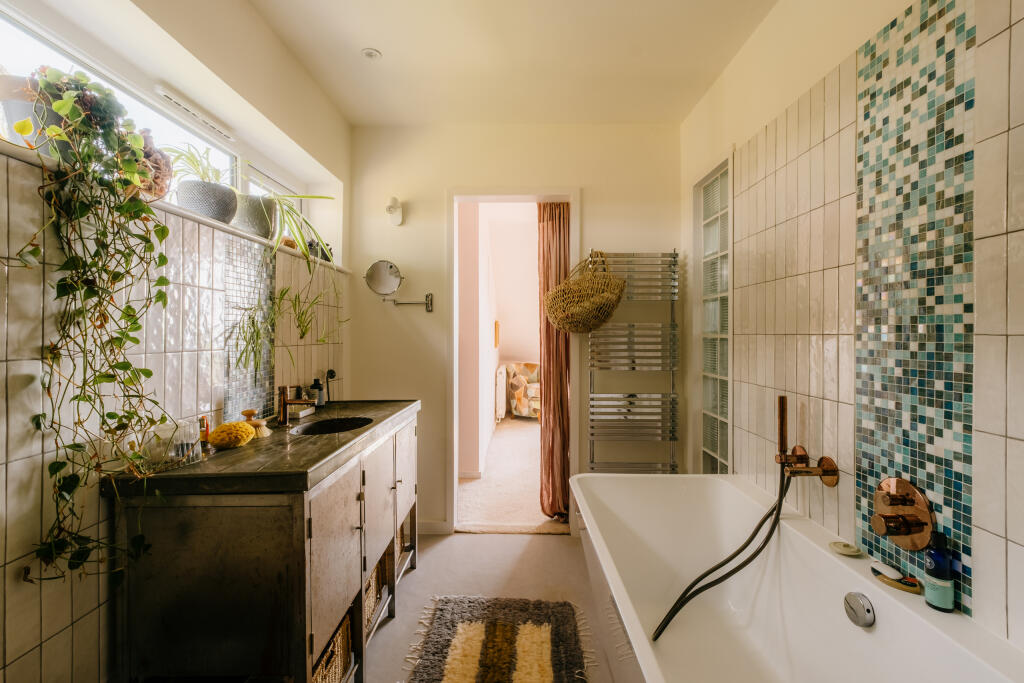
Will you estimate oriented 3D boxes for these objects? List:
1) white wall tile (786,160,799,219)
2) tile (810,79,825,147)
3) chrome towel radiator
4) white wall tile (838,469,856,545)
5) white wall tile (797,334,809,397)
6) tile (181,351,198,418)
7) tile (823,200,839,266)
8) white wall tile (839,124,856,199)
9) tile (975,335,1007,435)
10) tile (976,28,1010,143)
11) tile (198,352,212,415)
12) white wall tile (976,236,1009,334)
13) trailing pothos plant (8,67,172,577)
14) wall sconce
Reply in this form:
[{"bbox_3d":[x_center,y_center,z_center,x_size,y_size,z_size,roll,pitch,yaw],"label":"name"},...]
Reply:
[{"bbox_3d":[0.984,-0.528,1.490,0.010,0.200,0.060,0,0,0],"label":"white wall tile"},{"bbox_3d":[1.017,-0.748,1.403,0.010,0.204,0.062,0,1,0],"label":"tile"},{"bbox_3d":[0.703,0.205,2.490,0.510,1.460,0.090,0,1,0],"label":"chrome towel radiator"},{"bbox_3d":[0.979,0.485,1.249,0.010,0.200,0.060,0,0,0],"label":"white wall tile"},{"bbox_3d":[1.017,0.081,1.478,0.010,0.204,0.062,0,1,0],"label":"white wall tile"},{"bbox_3d":[-1.000,0.131,1.321,0.010,0.203,0.062,0,1,1],"label":"tile"},{"bbox_3d":[0.998,-0.331,1.328,0.010,0.203,0.062,0,1,1],"label":"tile"},{"bbox_3d":[0.998,-0.531,1.261,0.010,0.202,0.062,0,1,0],"label":"white wall tile"},{"bbox_3d":[0.989,0.088,0.878,0.009,0.202,0.058,0,0,0],"label":"tile"},{"bbox_3d":[0.994,-0.524,0.880,0.010,0.203,0.062,0,1,1],"label":"tile"},{"bbox_3d":[-1.010,0.133,1.397,0.010,0.202,0.062,0,1,0],"label":"tile"},{"bbox_3d":[0.999,-0.116,0.886,0.010,0.202,0.062,0,1,0],"label":"white wall tile"},{"bbox_3d":[-0.946,-0.064,0.994,0.300,1.060,0.400,0,1,1],"label":"trailing pothos plant"},{"bbox_3d":[-0.681,-0.759,2.490,0.098,0.165,0.110,0,1,0],"label":"wall sconce"}]

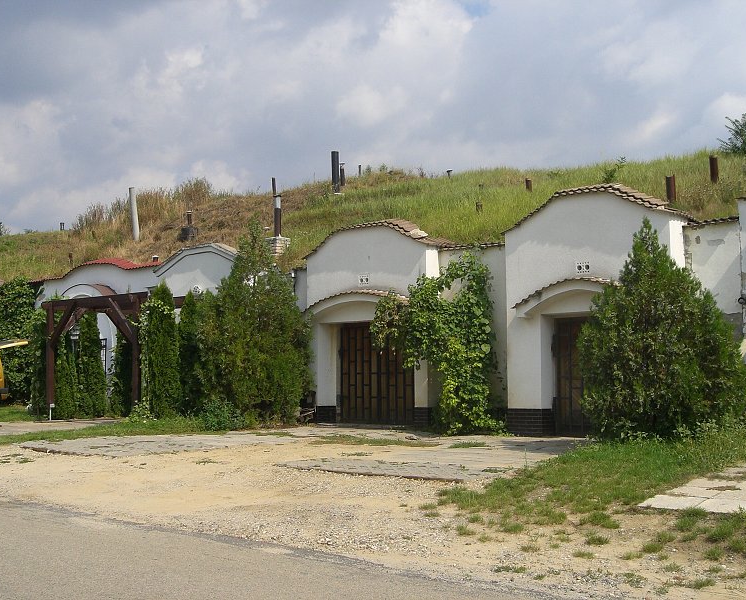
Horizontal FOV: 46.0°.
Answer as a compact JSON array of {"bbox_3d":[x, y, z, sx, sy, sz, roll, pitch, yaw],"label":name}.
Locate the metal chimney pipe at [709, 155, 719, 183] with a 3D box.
[{"bbox_3d":[7.857,-2.992,20.210,0.180,0.681,0.180,-1,-6,0],"label":"metal chimney pipe"}]

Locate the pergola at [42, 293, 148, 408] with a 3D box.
[{"bbox_3d":[-6.134,1.367,20.524,3.972,2.784,1.100,-4,-7,36],"label":"pergola"}]

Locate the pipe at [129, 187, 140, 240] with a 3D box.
[{"bbox_3d":[-7.662,-2.759,28.228,0.180,1.756,0.180,-6,-6,-1],"label":"pipe"}]

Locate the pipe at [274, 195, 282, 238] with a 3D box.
[{"bbox_3d":[-2.410,-2.138,22.334,0.165,1.085,0.165,-1,-6,0],"label":"pipe"}]

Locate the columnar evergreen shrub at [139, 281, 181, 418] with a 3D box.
[{"bbox_3d":[-5.094,1.201,21.100,0.920,3.320,0.920,0,-4,0],"label":"columnar evergreen shrub"}]

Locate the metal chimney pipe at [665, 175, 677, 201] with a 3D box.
[{"bbox_3d":[5.888,-2.189,17.313,0.180,0.542,0.180,-2,-6,0],"label":"metal chimney pipe"}]

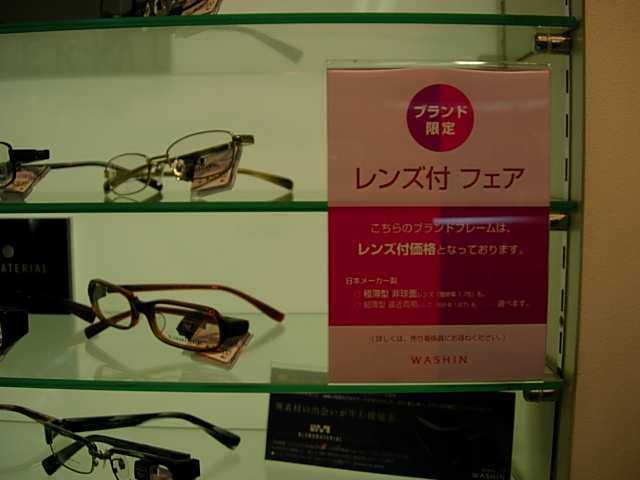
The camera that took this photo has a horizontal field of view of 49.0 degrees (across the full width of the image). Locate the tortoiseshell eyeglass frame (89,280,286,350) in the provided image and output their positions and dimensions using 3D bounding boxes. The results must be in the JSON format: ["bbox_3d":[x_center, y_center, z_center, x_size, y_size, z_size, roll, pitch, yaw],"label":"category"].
[{"bbox_3d":[-0.104,0.052,0.565,0.149,0.055,0.115,11,20,29],"label":"tortoiseshell eyeglass frame"}]

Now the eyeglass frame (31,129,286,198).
[{"bbox_3d":[-0.088,-0.051,0.541,0.147,0.039,0.112,-8,-3,31],"label":"eyeglass frame"}]

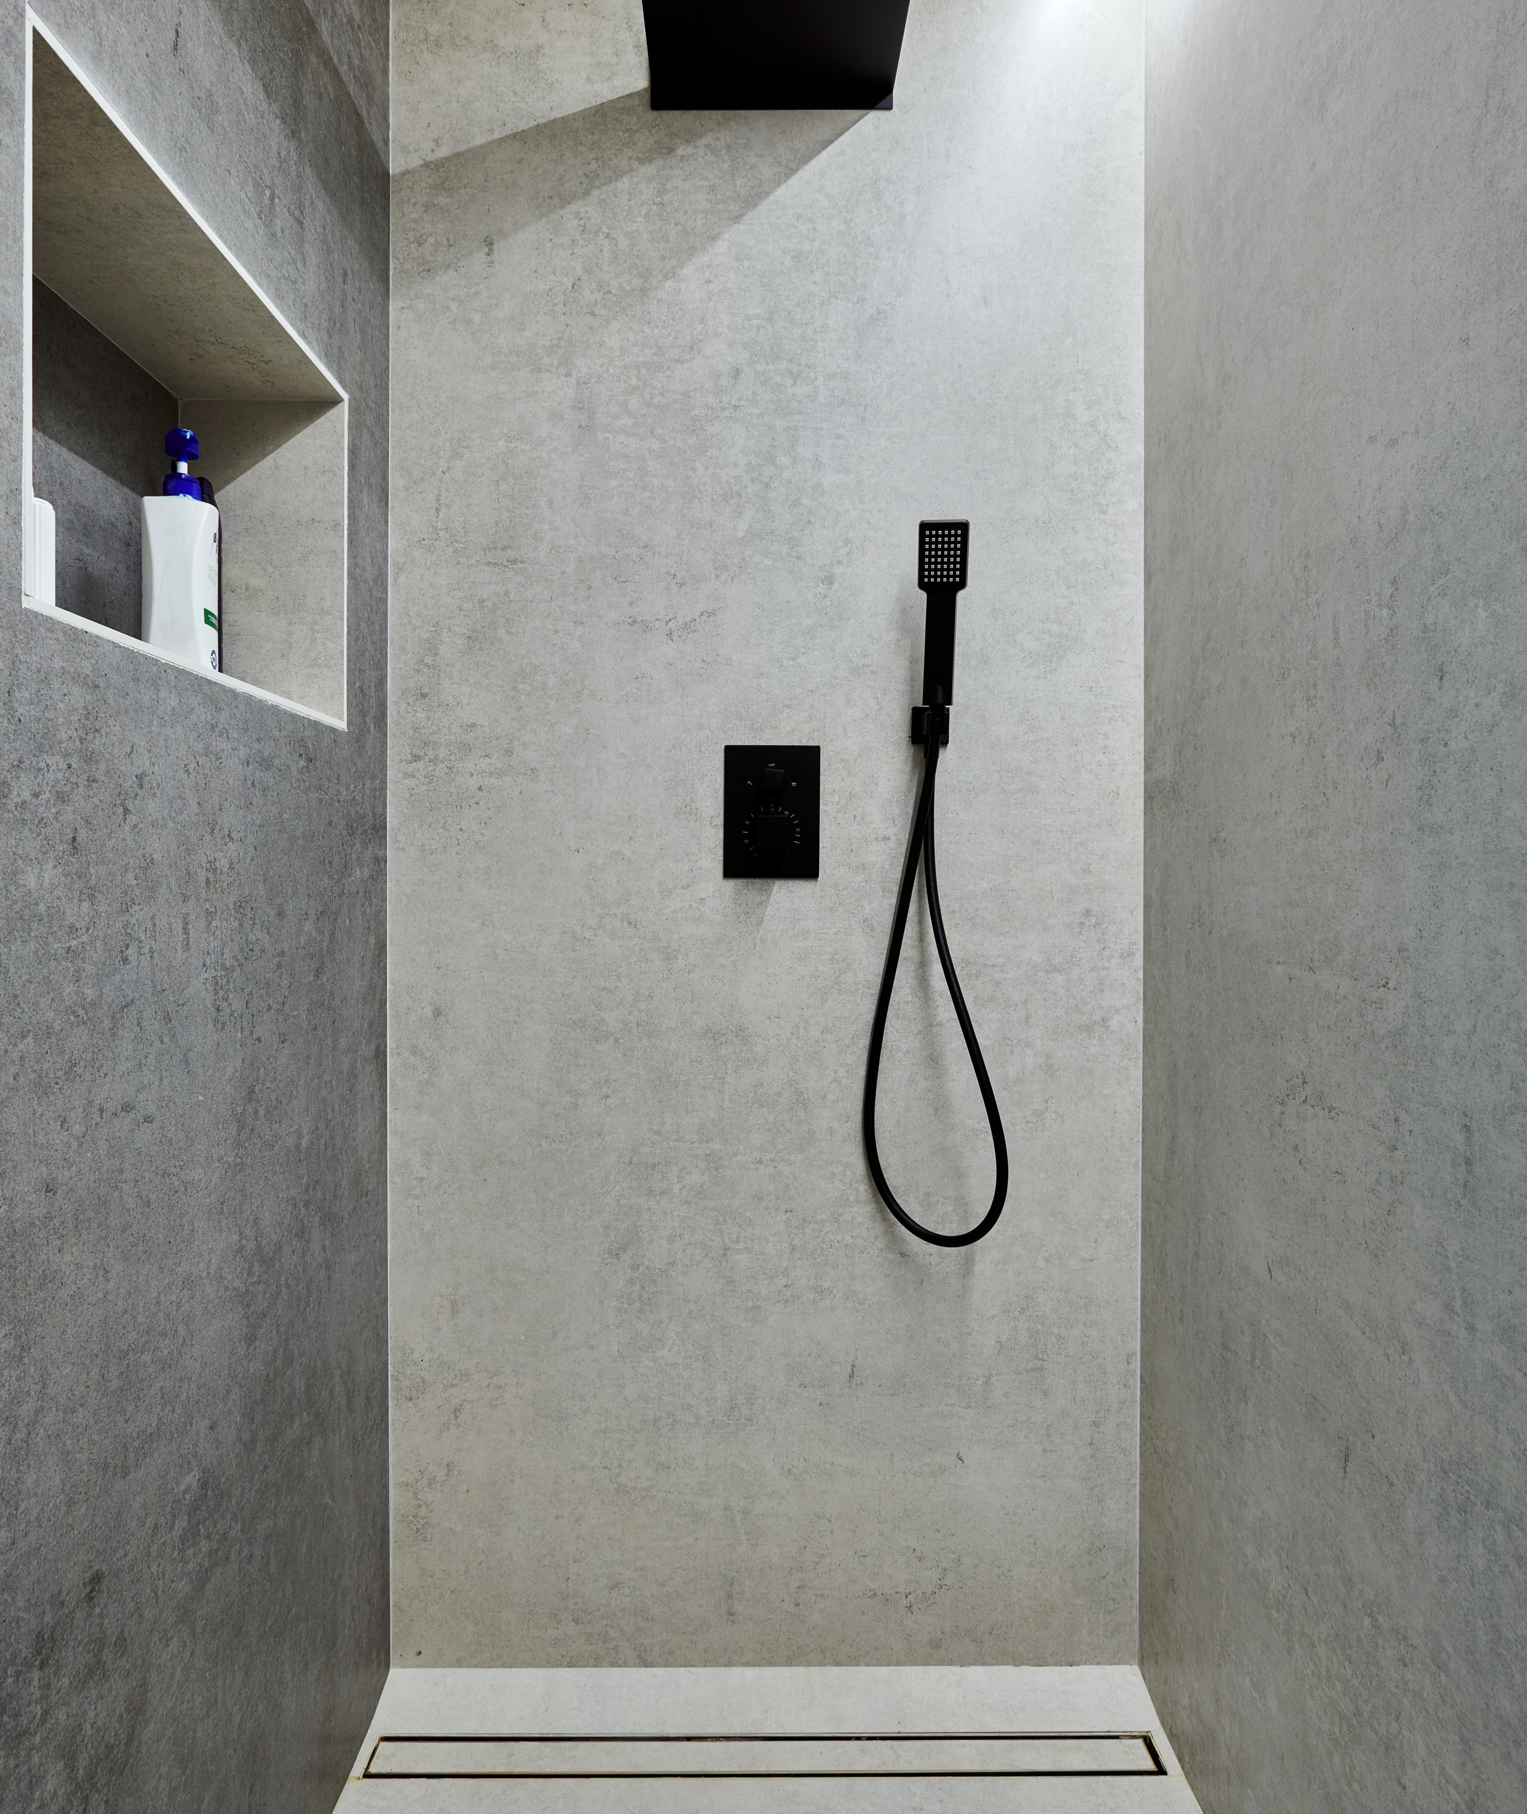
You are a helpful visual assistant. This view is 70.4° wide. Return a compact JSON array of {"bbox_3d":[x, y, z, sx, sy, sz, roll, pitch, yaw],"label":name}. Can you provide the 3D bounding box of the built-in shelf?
[{"bbox_3d":[-0.585,-0.399,0.991,0.196,0.392,0.567,0,0,-1],"label":"built-in shelf"}]

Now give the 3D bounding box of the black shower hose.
[{"bbox_3d":[0.221,0.091,1.378,0.184,0.682,0.085,0,0,-1],"label":"black shower hose"}]

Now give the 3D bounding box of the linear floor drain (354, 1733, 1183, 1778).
[{"bbox_3d":[0.002,1.039,1.313,0.952,0.020,0.061,0,0,-1],"label":"linear floor drain"}]

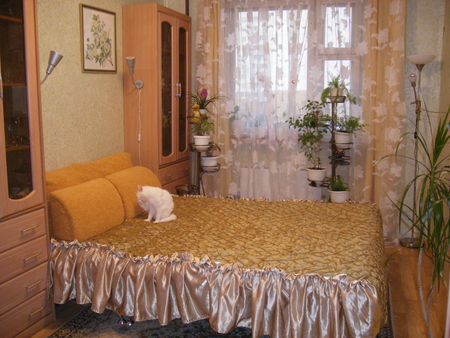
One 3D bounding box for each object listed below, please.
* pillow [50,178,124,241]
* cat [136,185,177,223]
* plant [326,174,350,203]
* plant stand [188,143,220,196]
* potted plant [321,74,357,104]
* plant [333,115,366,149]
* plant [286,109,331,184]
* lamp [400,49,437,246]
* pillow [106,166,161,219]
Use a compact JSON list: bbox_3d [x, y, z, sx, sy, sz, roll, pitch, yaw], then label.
[{"bbox_3d":[-0.906,0.261,3.088,0.248,0.305,0.540,4,10,18],"label":"pillow"},{"bbox_3d":[-0.505,0.244,3.346,0.284,0.263,0.185,0,9,-3],"label":"cat"},{"bbox_3d":[1.046,0.187,4.195,0.213,0.270,0.213,4,10,18],"label":"plant"},{"bbox_3d":[-0.214,0.185,4.692,0.312,0.923,0.312,4,10,18],"label":"plant stand"},{"bbox_3d":[1.030,-0.714,4.115,0.312,0.263,0.284,4,10,18],"label":"potted plant"},{"bbox_3d":[1.130,-0.330,4.114,0.298,0.312,0.284,4,10,18],"label":"plant"},{"bbox_3d":[0.779,-0.238,4.246,0.398,0.753,0.369,4,10,18],"label":"plant"},{"bbox_3d":[1.821,-0.158,4.325,0.284,1.782,0.284,4,10,18],"label":"lamp"},{"bbox_3d":[-0.721,0.175,3.610,0.256,0.305,0.582,4,10,18],"label":"pillow"}]

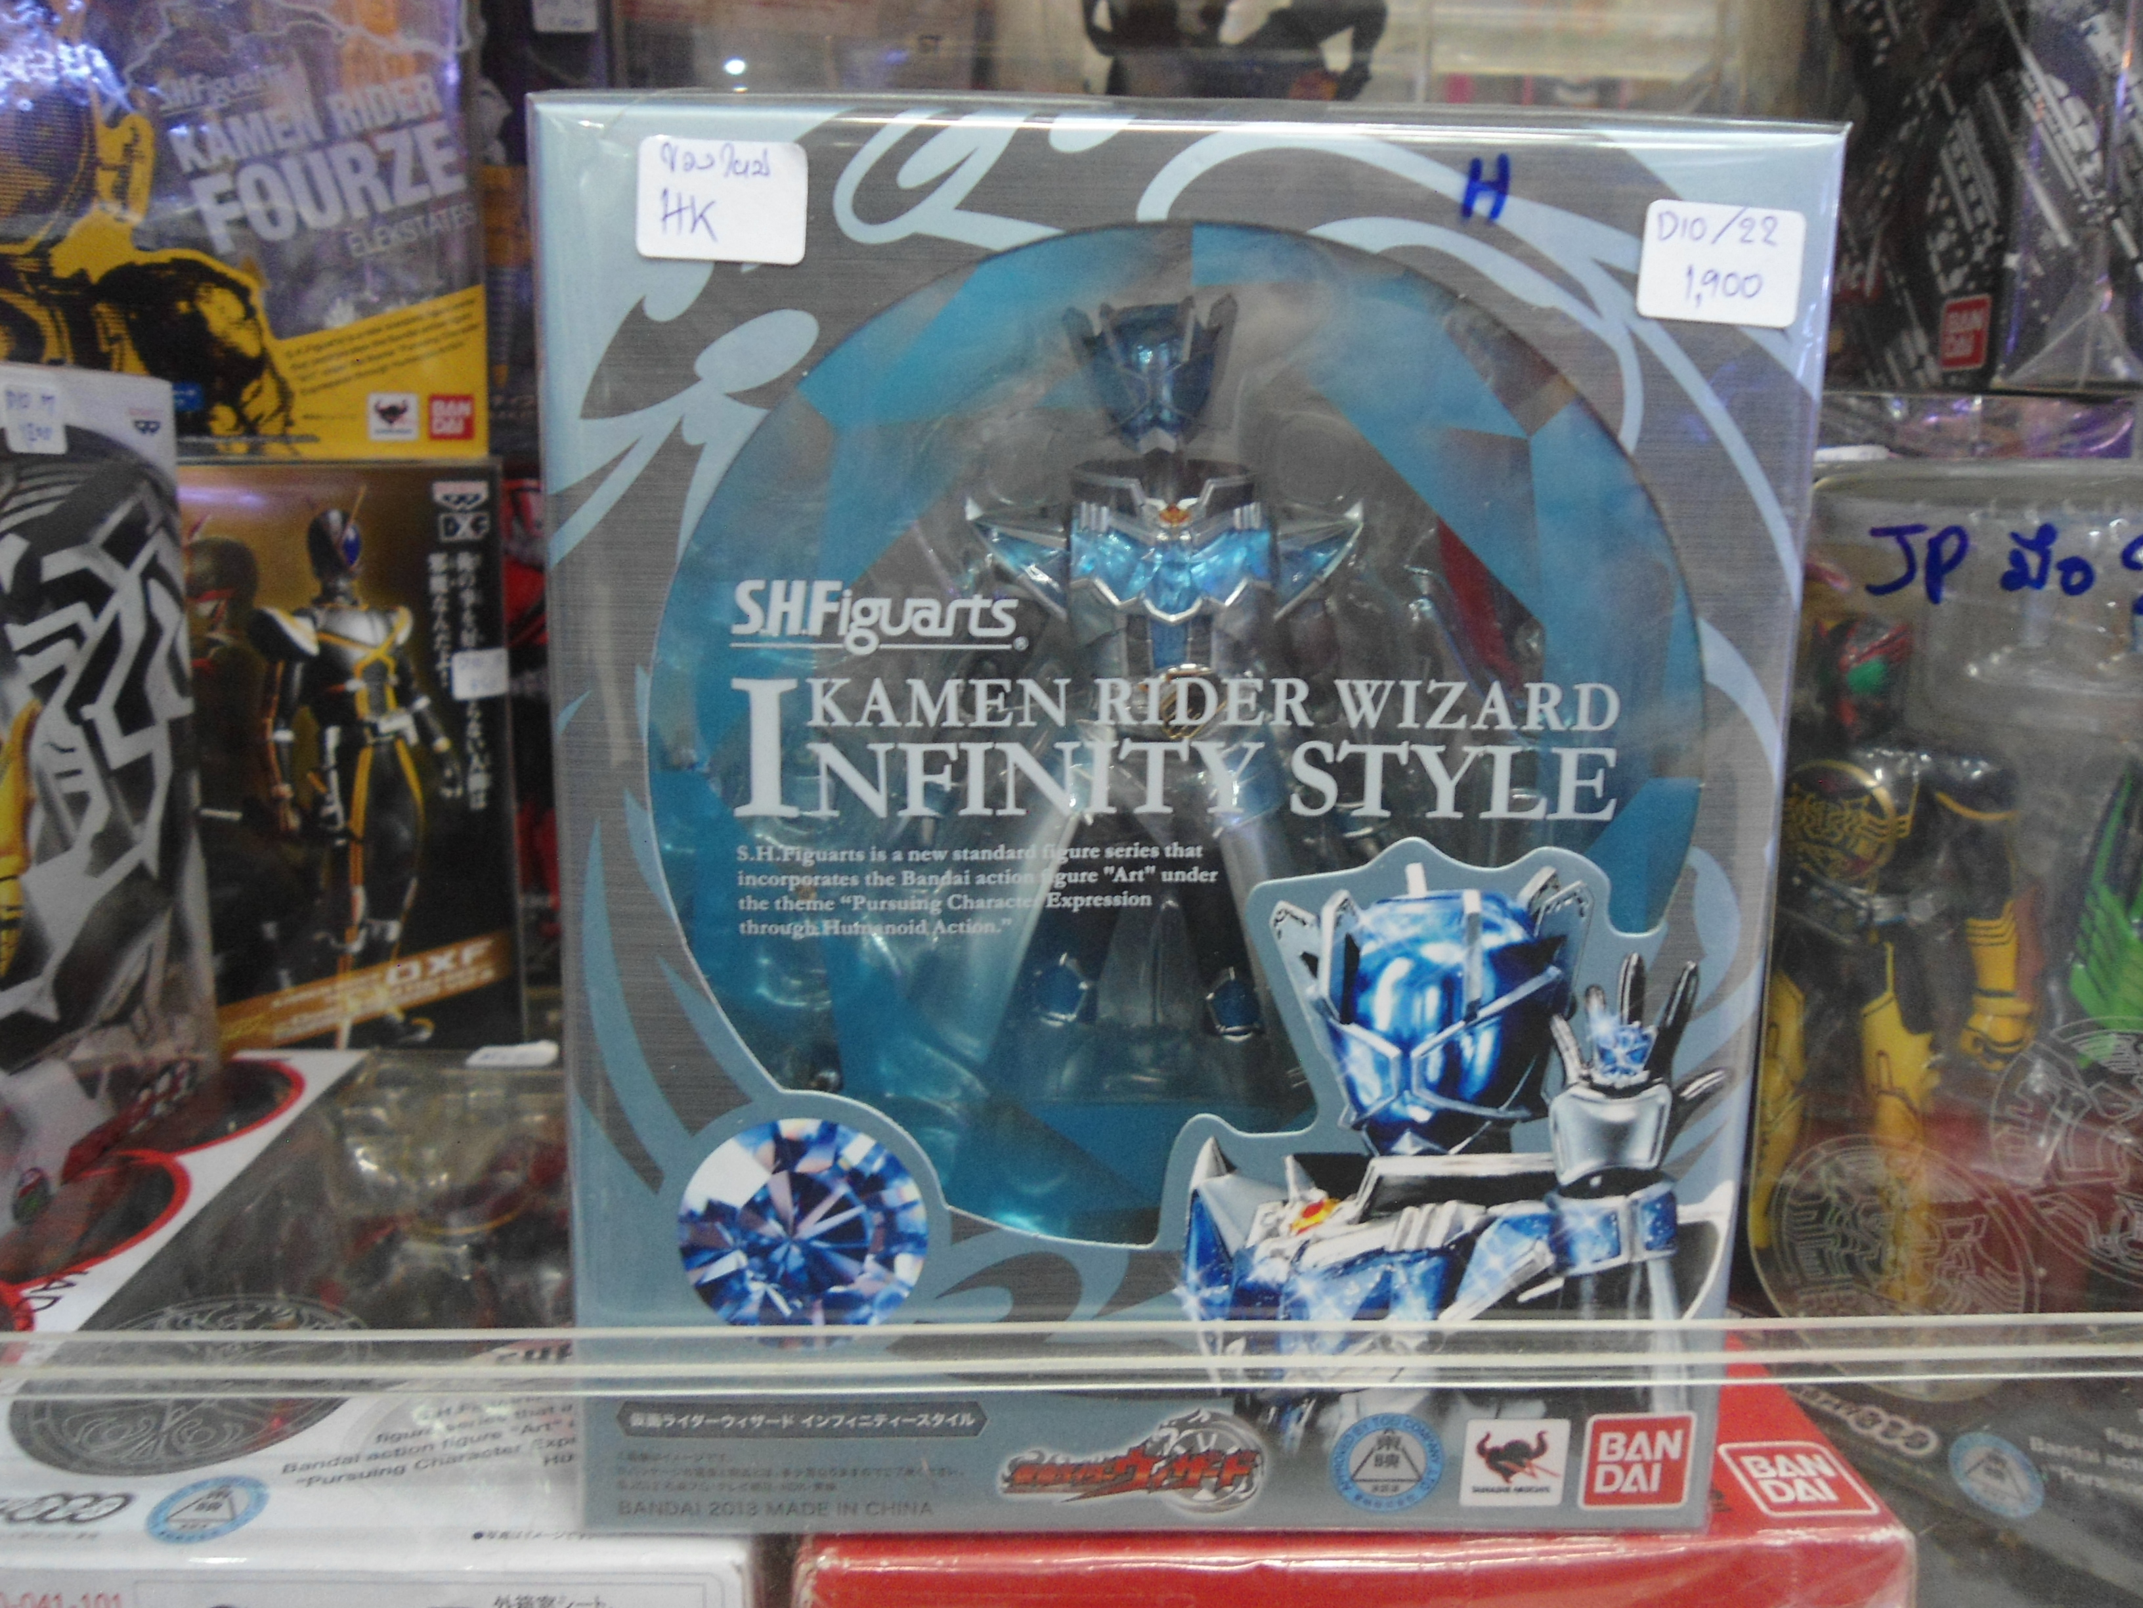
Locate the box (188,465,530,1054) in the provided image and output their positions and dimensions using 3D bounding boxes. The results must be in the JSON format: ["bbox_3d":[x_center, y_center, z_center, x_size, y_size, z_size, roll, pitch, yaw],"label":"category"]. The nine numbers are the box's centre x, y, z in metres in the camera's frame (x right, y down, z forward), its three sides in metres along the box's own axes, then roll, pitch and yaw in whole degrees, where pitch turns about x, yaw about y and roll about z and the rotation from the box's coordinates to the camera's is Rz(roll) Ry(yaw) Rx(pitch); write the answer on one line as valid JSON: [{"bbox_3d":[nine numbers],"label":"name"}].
[{"bbox_3d":[-0.236,-0.007,0.517,0.118,0.197,0.080,-2,10,-13],"label":"box"}]

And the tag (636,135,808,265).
[{"bbox_3d":[-0.044,-0.077,0.205,0.021,0.015,0.001,2,9,-1],"label":"tag"}]

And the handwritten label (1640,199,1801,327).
[{"bbox_3d":[0.084,-0.070,0.209,0.021,0.015,0.001,4,9,-2],"label":"handwritten label"}]

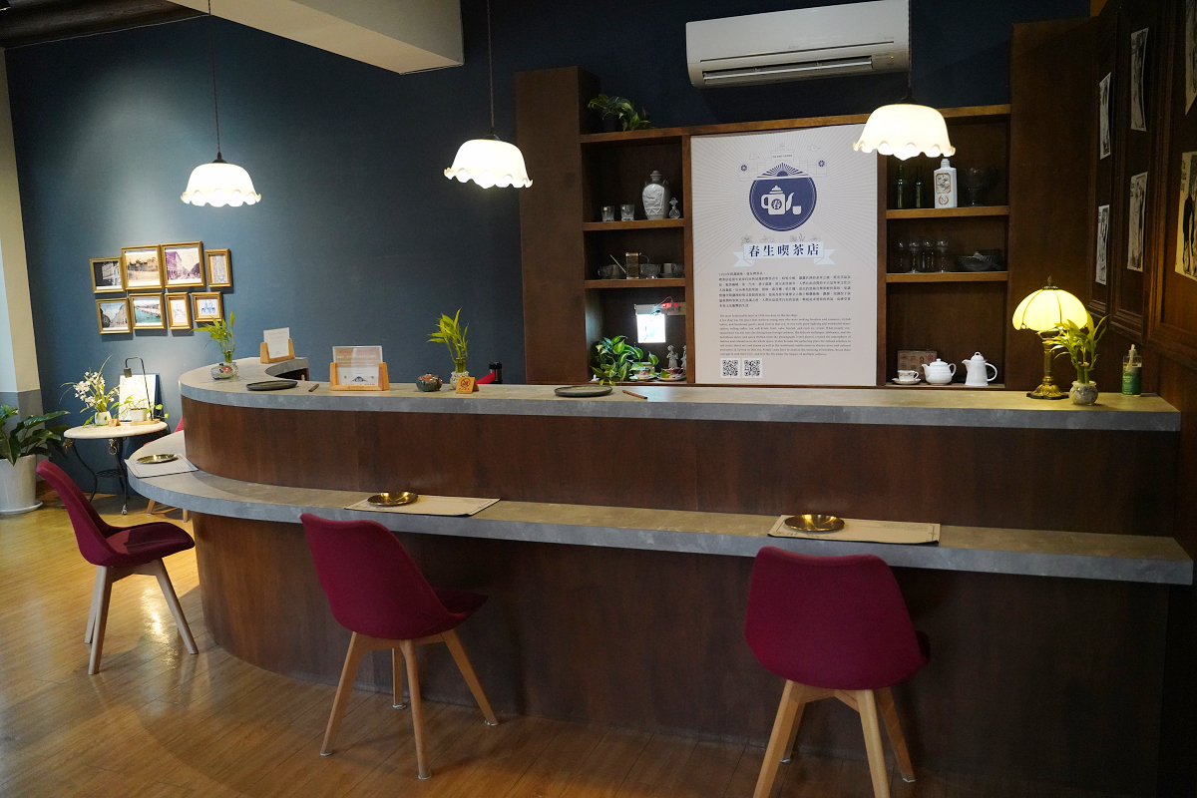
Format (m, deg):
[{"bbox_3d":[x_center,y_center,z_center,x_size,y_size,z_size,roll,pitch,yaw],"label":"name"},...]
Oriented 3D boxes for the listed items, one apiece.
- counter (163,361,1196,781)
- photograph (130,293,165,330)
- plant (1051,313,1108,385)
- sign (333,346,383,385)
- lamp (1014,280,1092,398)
[{"bbox_3d":[-0.324,0.460,3.952,4.380,1.102,1.840,1,8,17],"label":"counter"},{"bbox_3d":[-3.012,-0.586,6.476,0.288,0.238,0.025,1,9,20],"label":"photograph"},{"bbox_3d":[1.358,-0.135,2.728,0.146,0.206,0.150,2,8,27],"label":"plant"},{"bbox_3d":[-0.878,-0.116,3.540,0.208,0.160,0.050,1,9,17],"label":"sign"},{"bbox_3d":[1.335,-0.181,2.850,0.204,0.353,0.204,2,8,25],"label":"lamp"}]

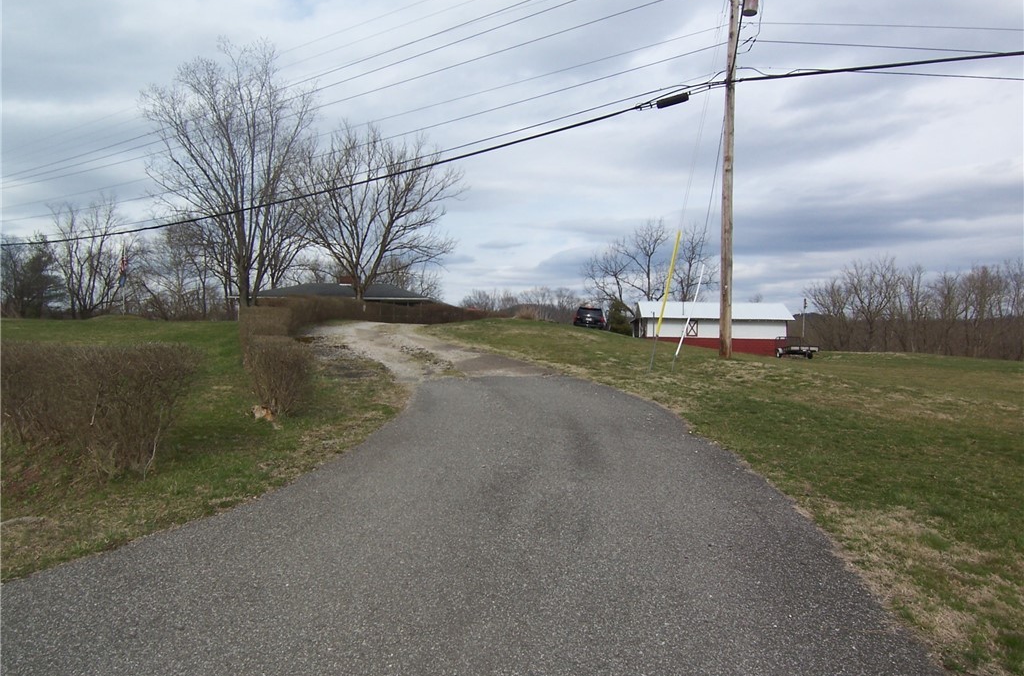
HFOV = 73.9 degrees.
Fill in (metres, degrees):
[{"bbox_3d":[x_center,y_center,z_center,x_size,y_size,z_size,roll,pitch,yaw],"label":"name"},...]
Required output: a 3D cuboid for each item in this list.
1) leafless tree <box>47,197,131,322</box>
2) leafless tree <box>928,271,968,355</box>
[{"bbox_3d":[-36.016,-6.862,58.000,6.990,10.400,6.500,1,1,0],"label":"leafless tree"},{"bbox_3d":[52.606,-3.013,82.000,4.821,10.244,5.000,1,1,0],"label":"leafless tree"}]

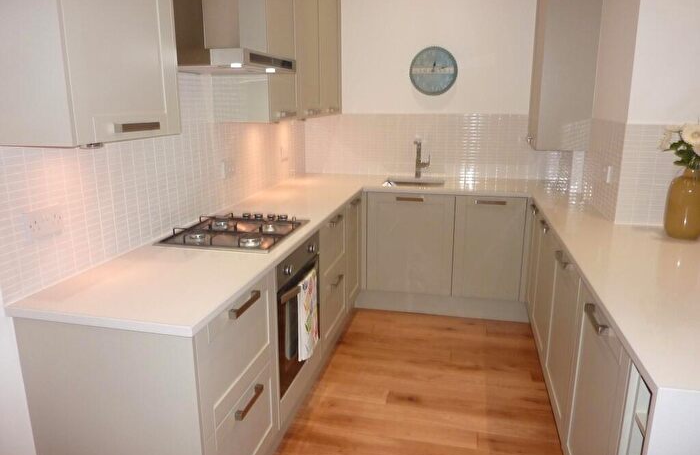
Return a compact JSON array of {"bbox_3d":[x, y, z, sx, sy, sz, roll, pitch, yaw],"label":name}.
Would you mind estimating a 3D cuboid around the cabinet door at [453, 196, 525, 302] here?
[{"bbox_3d":[0.928,0.150,3.400,0.449,0.714,0.024,3,14,13],"label":"cabinet door"}]

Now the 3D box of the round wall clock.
[{"bbox_3d":[0.626,-1.167,3.775,0.357,0.357,0.045,3,14,13],"label":"round wall clock"}]

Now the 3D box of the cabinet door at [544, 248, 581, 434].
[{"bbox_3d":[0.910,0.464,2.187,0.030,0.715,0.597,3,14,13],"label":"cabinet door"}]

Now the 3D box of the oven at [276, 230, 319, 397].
[{"bbox_3d":[-0.466,0.365,2.423,0.560,0.596,0.596,3,14,13],"label":"oven"}]

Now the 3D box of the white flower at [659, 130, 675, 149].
[{"bbox_3d":[1.366,-0.380,2.182,0.055,0.082,0.062,-12,18,-39],"label":"white flower"}]

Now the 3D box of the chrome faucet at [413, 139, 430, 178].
[{"bbox_3d":[0.545,-0.509,3.828,0.120,0.300,0.210,3,14,13],"label":"chrome faucet"}]

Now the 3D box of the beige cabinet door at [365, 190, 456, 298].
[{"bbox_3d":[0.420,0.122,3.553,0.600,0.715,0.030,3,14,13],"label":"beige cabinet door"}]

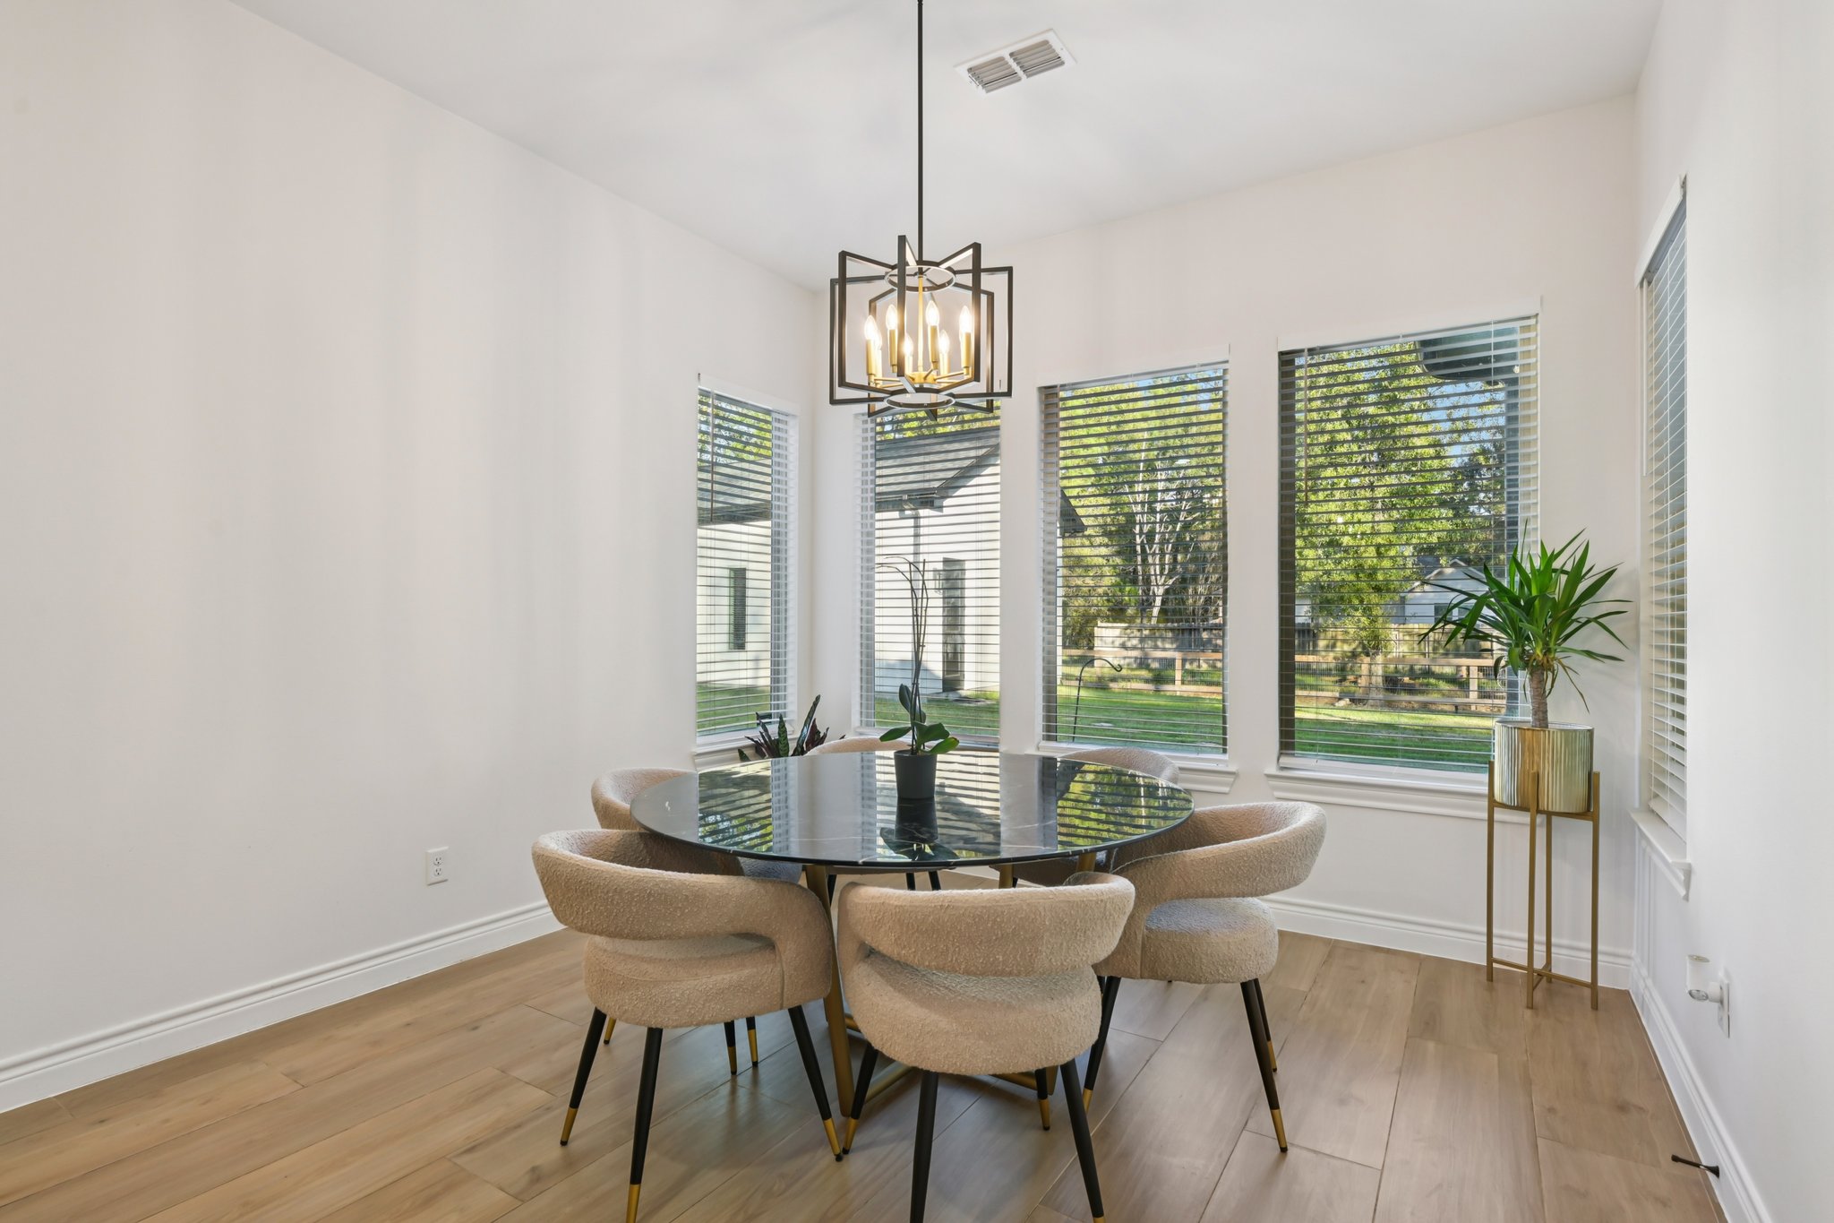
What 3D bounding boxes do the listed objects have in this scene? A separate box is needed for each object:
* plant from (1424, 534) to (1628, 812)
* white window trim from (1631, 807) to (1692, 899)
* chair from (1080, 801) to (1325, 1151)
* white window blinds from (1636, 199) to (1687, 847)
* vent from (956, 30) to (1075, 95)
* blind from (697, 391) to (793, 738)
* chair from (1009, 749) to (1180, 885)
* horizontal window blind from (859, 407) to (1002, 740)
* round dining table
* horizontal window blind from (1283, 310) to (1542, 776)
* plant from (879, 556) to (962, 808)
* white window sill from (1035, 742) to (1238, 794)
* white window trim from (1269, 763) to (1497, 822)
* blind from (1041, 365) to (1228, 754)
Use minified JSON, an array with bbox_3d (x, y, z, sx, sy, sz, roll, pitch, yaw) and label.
[{"bbox_3d":[2.050,0.208,2.904,0.570,0.910,0.500,0,-1,36],"label":"plant"},{"bbox_3d":[2.132,0.690,2.476,0.080,0.115,0.800,0,-1,33],"label":"white window trim"},{"bbox_3d":[0.764,0.893,2.307,0.608,0.750,0.590,0,-1,22],"label":"chair"},{"bbox_3d":[2.178,-0.236,2.504,0.075,1.755,0.730,0,0,33],"label":"white window blinds"},{"bbox_3d":[0.321,-1.772,2.819,0.346,0.018,0.195,0,-1,33],"label":"vent"},{"bbox_3d":[-0.864,-0.227,4.379,0.060,1.705,0.700,0,-1,33],"label":"blind"},{"bbox_3d":[0.609,0.900,3.016,0.608,0.750,0.590,1,-1,-40],"label":"chair"},{"bbox_3d":[0.058,-0.218,4.442,0.860,1.710,0.060,0,-1,31],"label":"horizontal window blind"},{"bbox_3d":[-0.008,0.886,2.467,1.510,0.756,1.510,0,-1,33],"label":"round dining table"},{"bbox_3d":[1.865,-0.219,3.347,0.868,1.738,0.055,0,-1,33],"label":"horizontal window blind"},{"bbox_3d":[0.010,0.180,2.371,0.225,0.655,0.200,0,-1,0],"label":"plant"},{"bbox_3d":[0.938,0.703,3.856,0.953,0.114,0.080,0,-1,31],"label":"white window sill"},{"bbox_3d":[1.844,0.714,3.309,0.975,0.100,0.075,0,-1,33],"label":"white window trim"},{"bbox_3d":[0.961,-0.221,3.892,0.860,1.705,0.060,0,-1,31],"label":"blind"}]

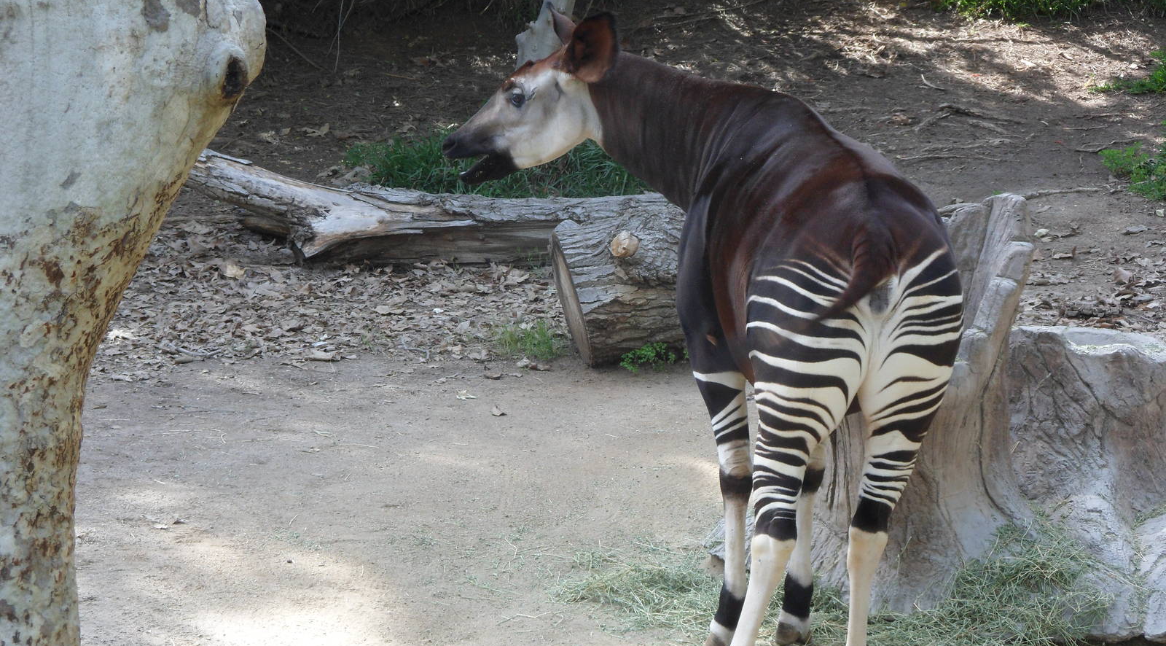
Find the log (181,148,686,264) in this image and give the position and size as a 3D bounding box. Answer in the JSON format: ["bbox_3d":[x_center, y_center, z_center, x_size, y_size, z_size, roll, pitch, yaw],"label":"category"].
[{"bbox_3d":[-0.822,-0.601,18.600,2.850,0.500,0.550,0,6,4],"label":"log"}]

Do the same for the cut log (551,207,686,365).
[{"bbox_3d":[0.348,-0.167,16.400,0.950,0.660,0.660,-1,6,-9],"label":"cut log"}]

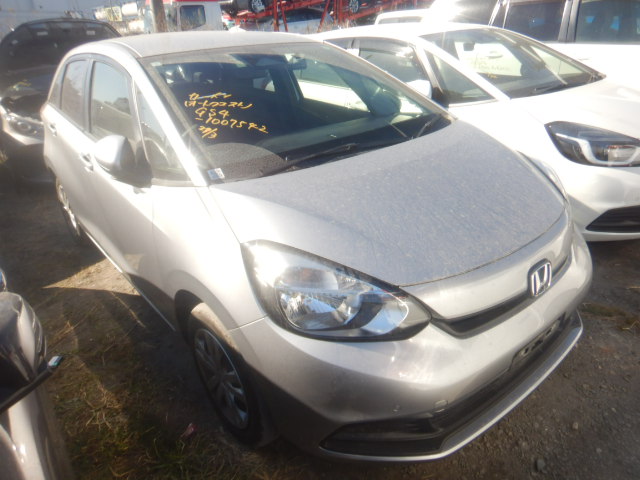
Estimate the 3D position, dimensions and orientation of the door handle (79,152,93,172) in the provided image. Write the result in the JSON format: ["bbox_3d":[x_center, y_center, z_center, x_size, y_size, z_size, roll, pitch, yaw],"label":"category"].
[{"bbox_3d":[-1.264,-0.422,2.397,0.055,0.060,0.210,-21,31,-34],"label":"door handle"}]

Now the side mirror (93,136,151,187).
[{"bbox_3d":[-0.753,-0.296,1.649,0.200,0.180,0.150,-21,31,-34],"label":"side mirror"}]

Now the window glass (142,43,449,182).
[{"bbox_3d":[-0.092,-0.704,2.091,1.370,0.250,1.010,-21,51,-34],"label":"window glass"}]

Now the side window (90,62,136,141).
[{"bbox_3d":[-0.965,-0.639,2.085,0.080,0.390,0.900,1,17,-41],"label":"side window"}]

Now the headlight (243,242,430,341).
[{"bbox_3d":[0.026,0.144,1.311,0.340,0.265,0.510,-21,31,-34],"label":"headlight"}]

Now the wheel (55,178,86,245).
[{"bbox_3d":[-1.917,-0.271,3.557,0.190,0.600,0.600,-21,31,-34],"label":"wheel"}]

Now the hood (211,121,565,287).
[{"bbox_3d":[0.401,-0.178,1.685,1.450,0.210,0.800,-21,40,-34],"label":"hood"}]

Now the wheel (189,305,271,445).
[{"bbox_3d":[-0.319,0.497,1.752,0.190,0.600,0.600,-21,31,-34],"label":"wheel"}]

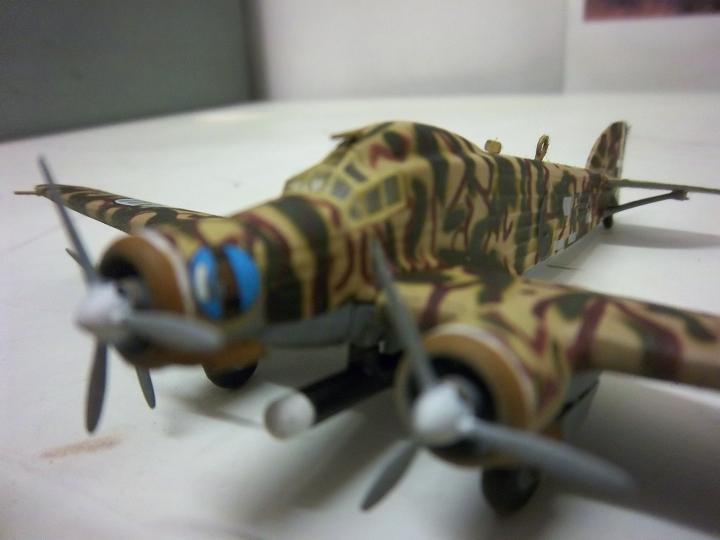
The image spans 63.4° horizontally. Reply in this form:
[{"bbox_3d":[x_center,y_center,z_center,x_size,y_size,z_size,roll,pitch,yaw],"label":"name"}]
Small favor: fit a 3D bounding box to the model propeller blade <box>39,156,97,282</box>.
[{"bbox_3d":[-0.037,-0.007,0.072,0.002,0.017,0.003,-21,-10,-38],"label":"model propeller blade"}]

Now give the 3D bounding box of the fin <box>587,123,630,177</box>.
[{"bbox_3d":[0.092,-0.044,0.216,0.004,0.021,0.043,12,19,37],"label":"fin"}]

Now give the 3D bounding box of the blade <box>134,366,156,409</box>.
[{"bbox_3d":[-0.042,0.018,0.111,0.003,0.017,0.002,-8,7,29],"label":"blade"}]

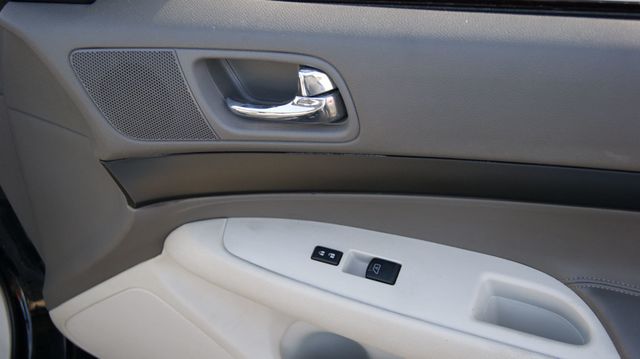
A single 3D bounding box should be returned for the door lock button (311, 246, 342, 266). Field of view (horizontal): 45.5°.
[{"bbox_3d":[0.007,0.075,0.742,0.027,0.006,0.015,14,51,11],"label":"door lock button"}]

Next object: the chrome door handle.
[{"bbox_3d":[-0.034,-0.083,0.755,0.119,0.050,0.036,3,26,3],"label":"chrome door handle"}]

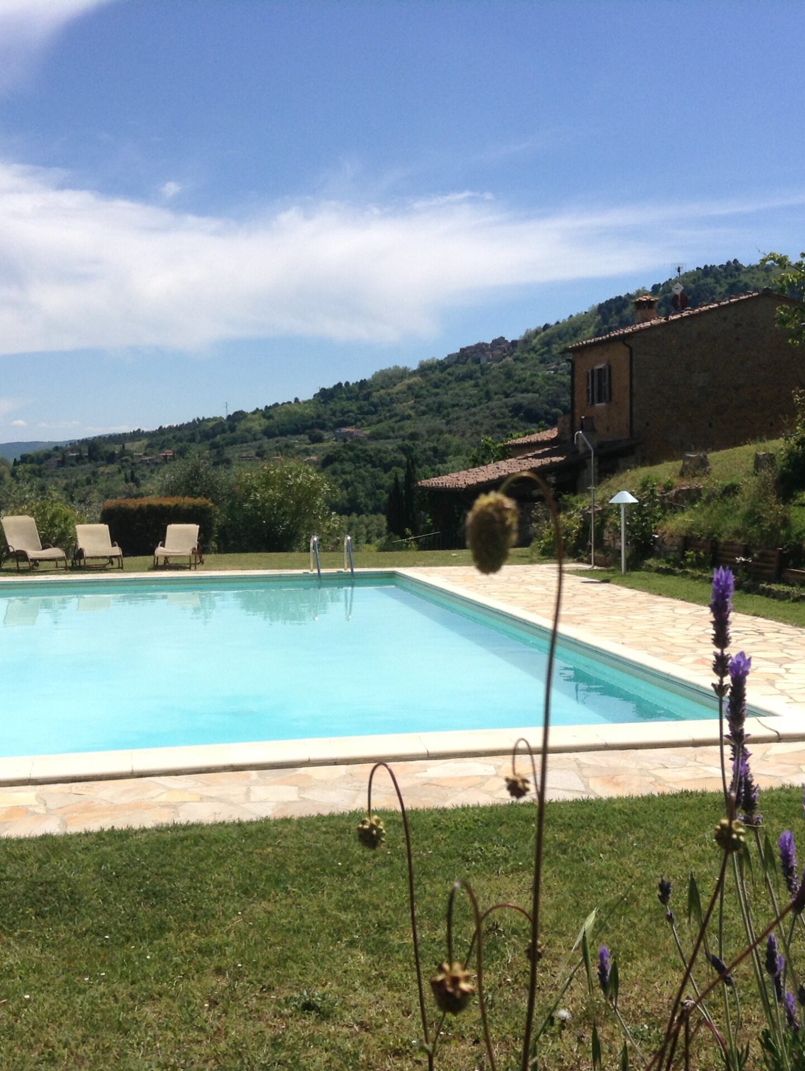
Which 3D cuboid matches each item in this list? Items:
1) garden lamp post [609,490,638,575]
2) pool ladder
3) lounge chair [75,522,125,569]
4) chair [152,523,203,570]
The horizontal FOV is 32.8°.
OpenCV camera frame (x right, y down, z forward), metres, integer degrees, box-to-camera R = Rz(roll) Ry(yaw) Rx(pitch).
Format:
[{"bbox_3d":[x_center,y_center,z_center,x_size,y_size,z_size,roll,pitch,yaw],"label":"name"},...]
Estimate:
[{"bbox_3d":[3.128,-0.040,19.290,0.425,1.181,0.425,-1,3,0],"label":"garden lamp post"},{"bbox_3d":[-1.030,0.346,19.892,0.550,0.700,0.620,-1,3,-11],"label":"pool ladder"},{"bbox_3d":[-5.047,0.165,22.534,0.650,0.680,1.620,-2,3,-20],"label":"lounge chair"},{"bbox_3d":[-3.643,0.154,22.346,0.650,0.680,1.620,-1,3,-3],"label":"chair"}]

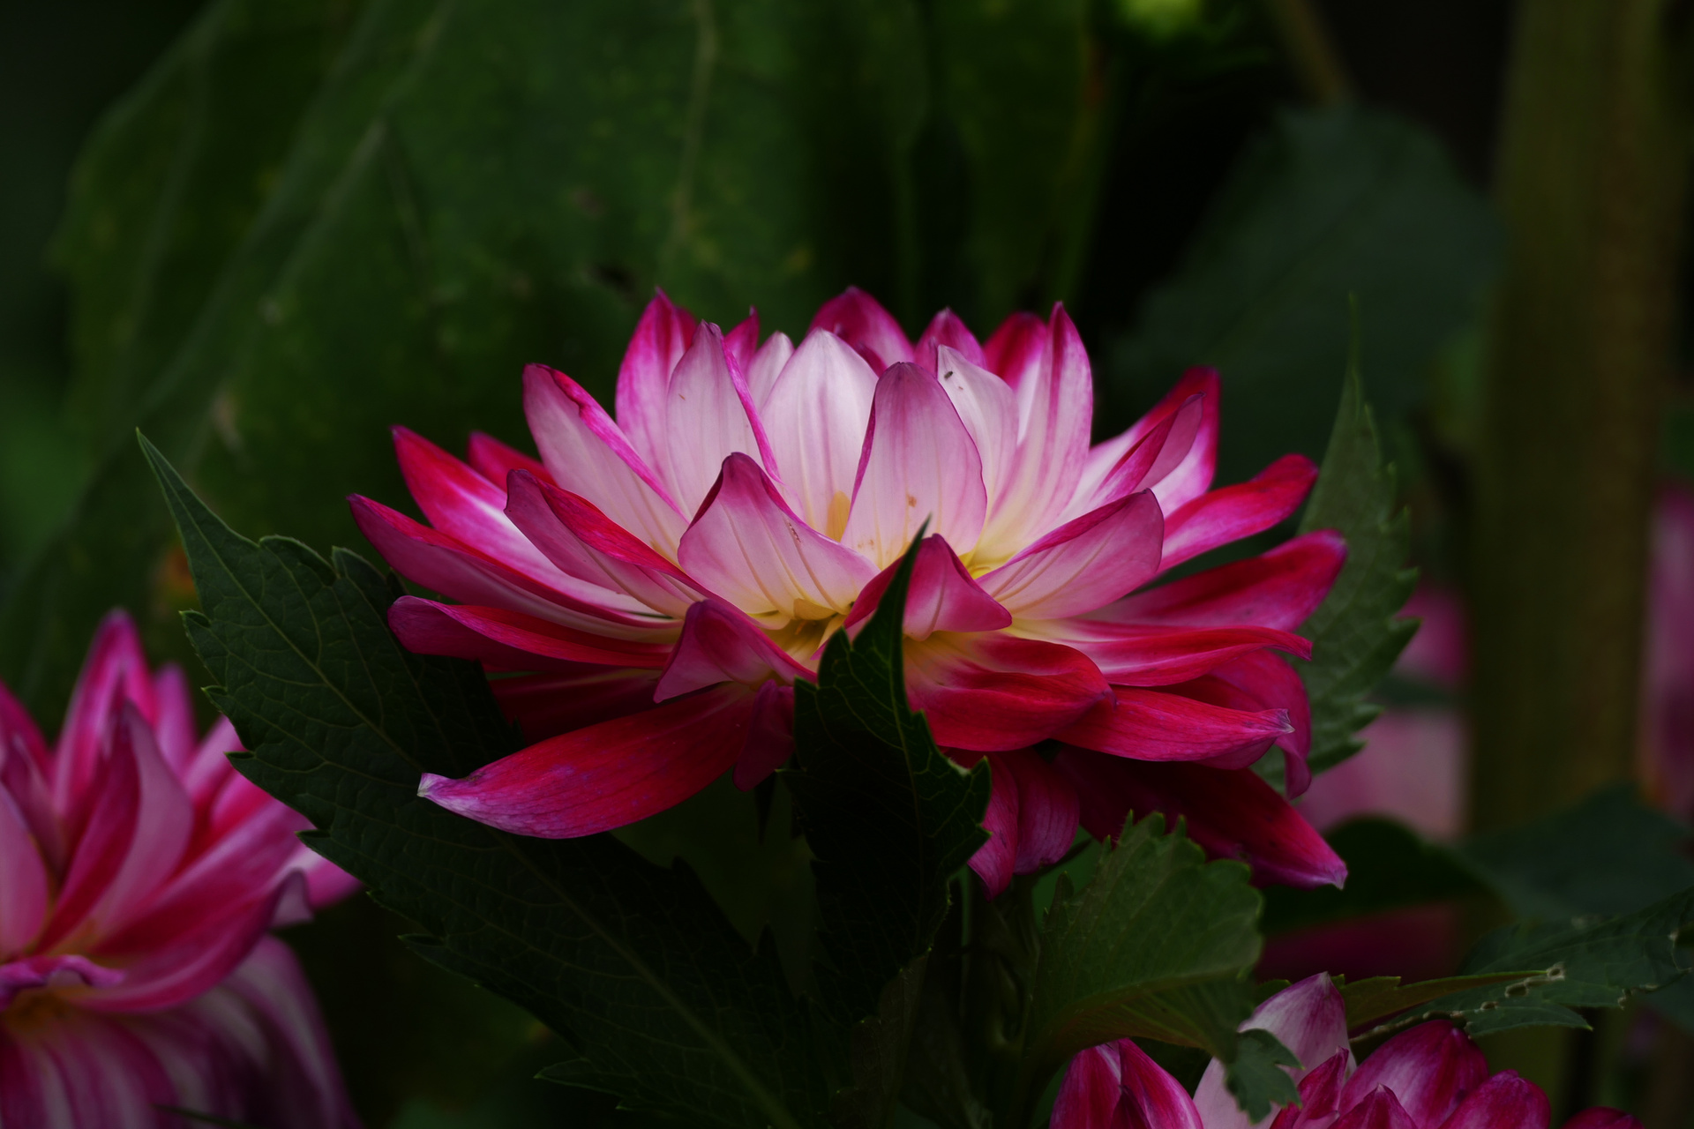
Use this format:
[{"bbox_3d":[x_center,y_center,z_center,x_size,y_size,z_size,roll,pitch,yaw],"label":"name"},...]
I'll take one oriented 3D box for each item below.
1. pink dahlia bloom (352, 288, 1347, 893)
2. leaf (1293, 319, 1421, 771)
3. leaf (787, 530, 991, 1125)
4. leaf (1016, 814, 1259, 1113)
[{"bbox_3d":[0.000,0.003,2.200,0.116,0.060,0.112,0,14,0],"label":"pink dahlia bloom"},{"bbox_3d":[0.057,0.000,2.240,0.030,0.060,0.026,0,10,0],"label":"leaf"},{"bbox_3d":[0.005,0.030,2.155,0.027,0.070,0.030,2,10,14],"label":"leaf"},{"bbox_3d":[0.034,0.046,2.170,0.031,0.034,0.032,-3,10,-17],"label":"leaf"}]

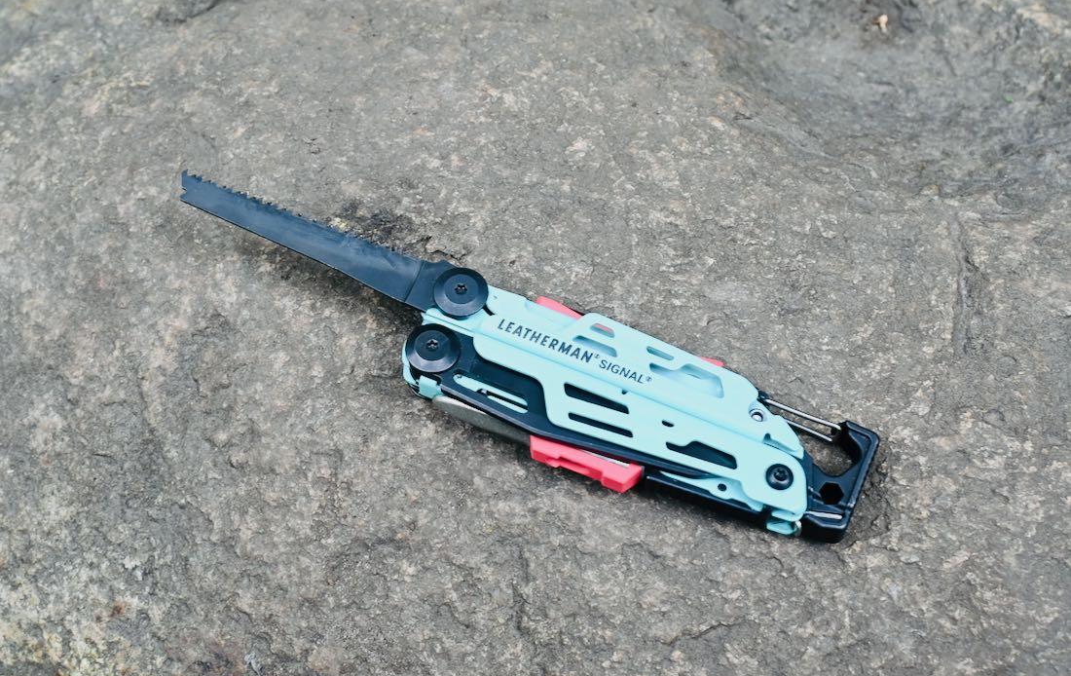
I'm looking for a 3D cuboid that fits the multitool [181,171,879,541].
[{"bbox_3d":[-0.013,0.004,0.269,0.190,0.019,0.040,21,64,10],"label":"multitool"}]

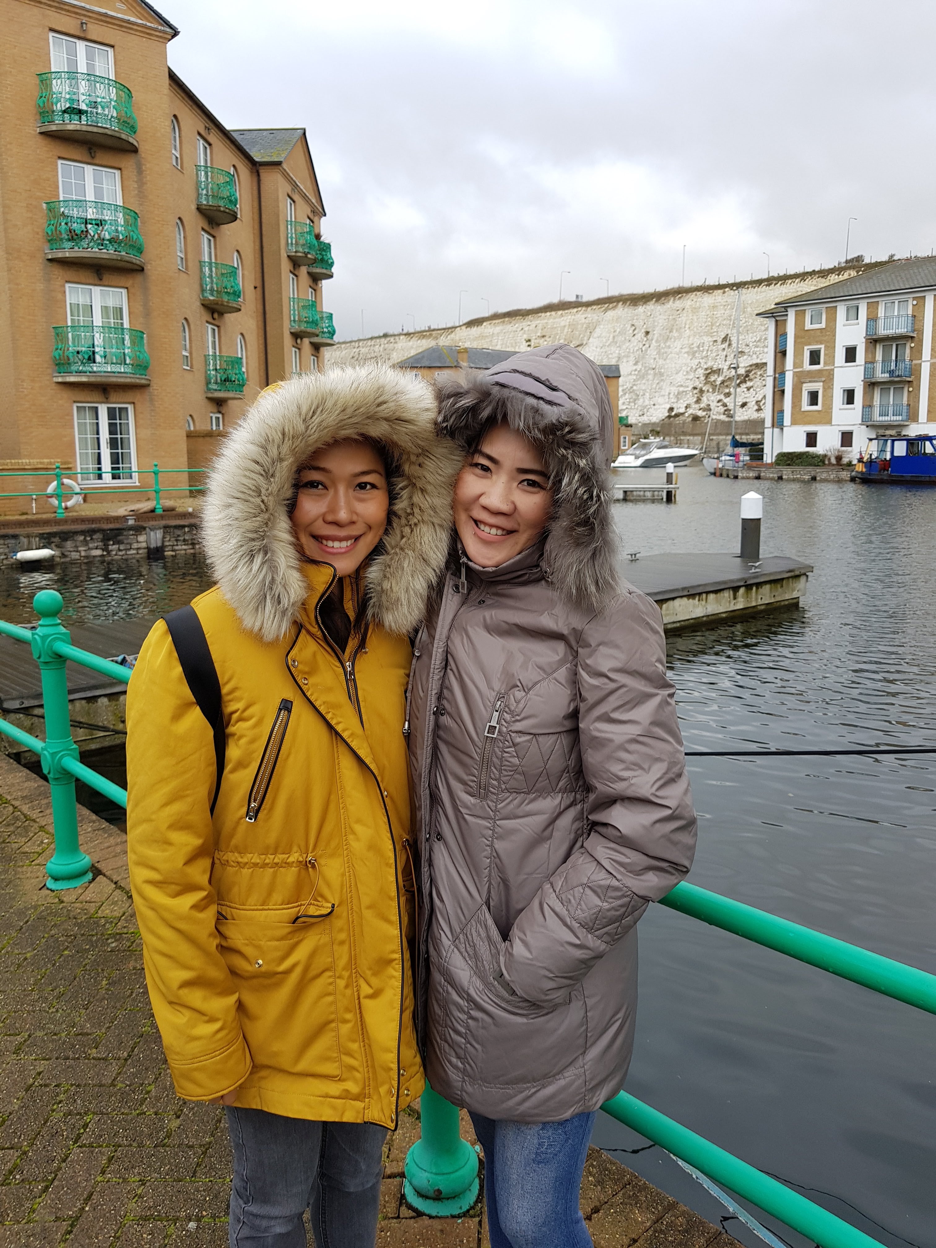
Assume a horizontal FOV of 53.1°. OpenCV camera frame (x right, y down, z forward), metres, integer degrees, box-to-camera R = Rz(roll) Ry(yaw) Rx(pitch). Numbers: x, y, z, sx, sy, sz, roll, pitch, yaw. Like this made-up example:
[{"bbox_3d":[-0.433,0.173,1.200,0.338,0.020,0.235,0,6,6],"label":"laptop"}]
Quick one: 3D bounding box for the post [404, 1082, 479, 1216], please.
[{"bbox_3d":[-0.060,0.680,1.850,0.157,1.070,0.157,-11,15,-42],"label":"post"}]

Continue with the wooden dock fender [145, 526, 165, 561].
[{"bbox_3d":[-6.609,-1.681,19.734,0.290,0.690,0.250,-11,15,-43],"label":"wooden dock fender"}]

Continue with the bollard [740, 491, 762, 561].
[{"bbox_3d":[4.748,-1.659,15.693,0.350,1.120,0.350,-1,11,0],"label":"bollard"}]

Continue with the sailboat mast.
[{"bbox_3d":[18.592,-17.476,64.958,0.200,10.920,0.160,-3,11,-11],"label":"sailboat mast"}]

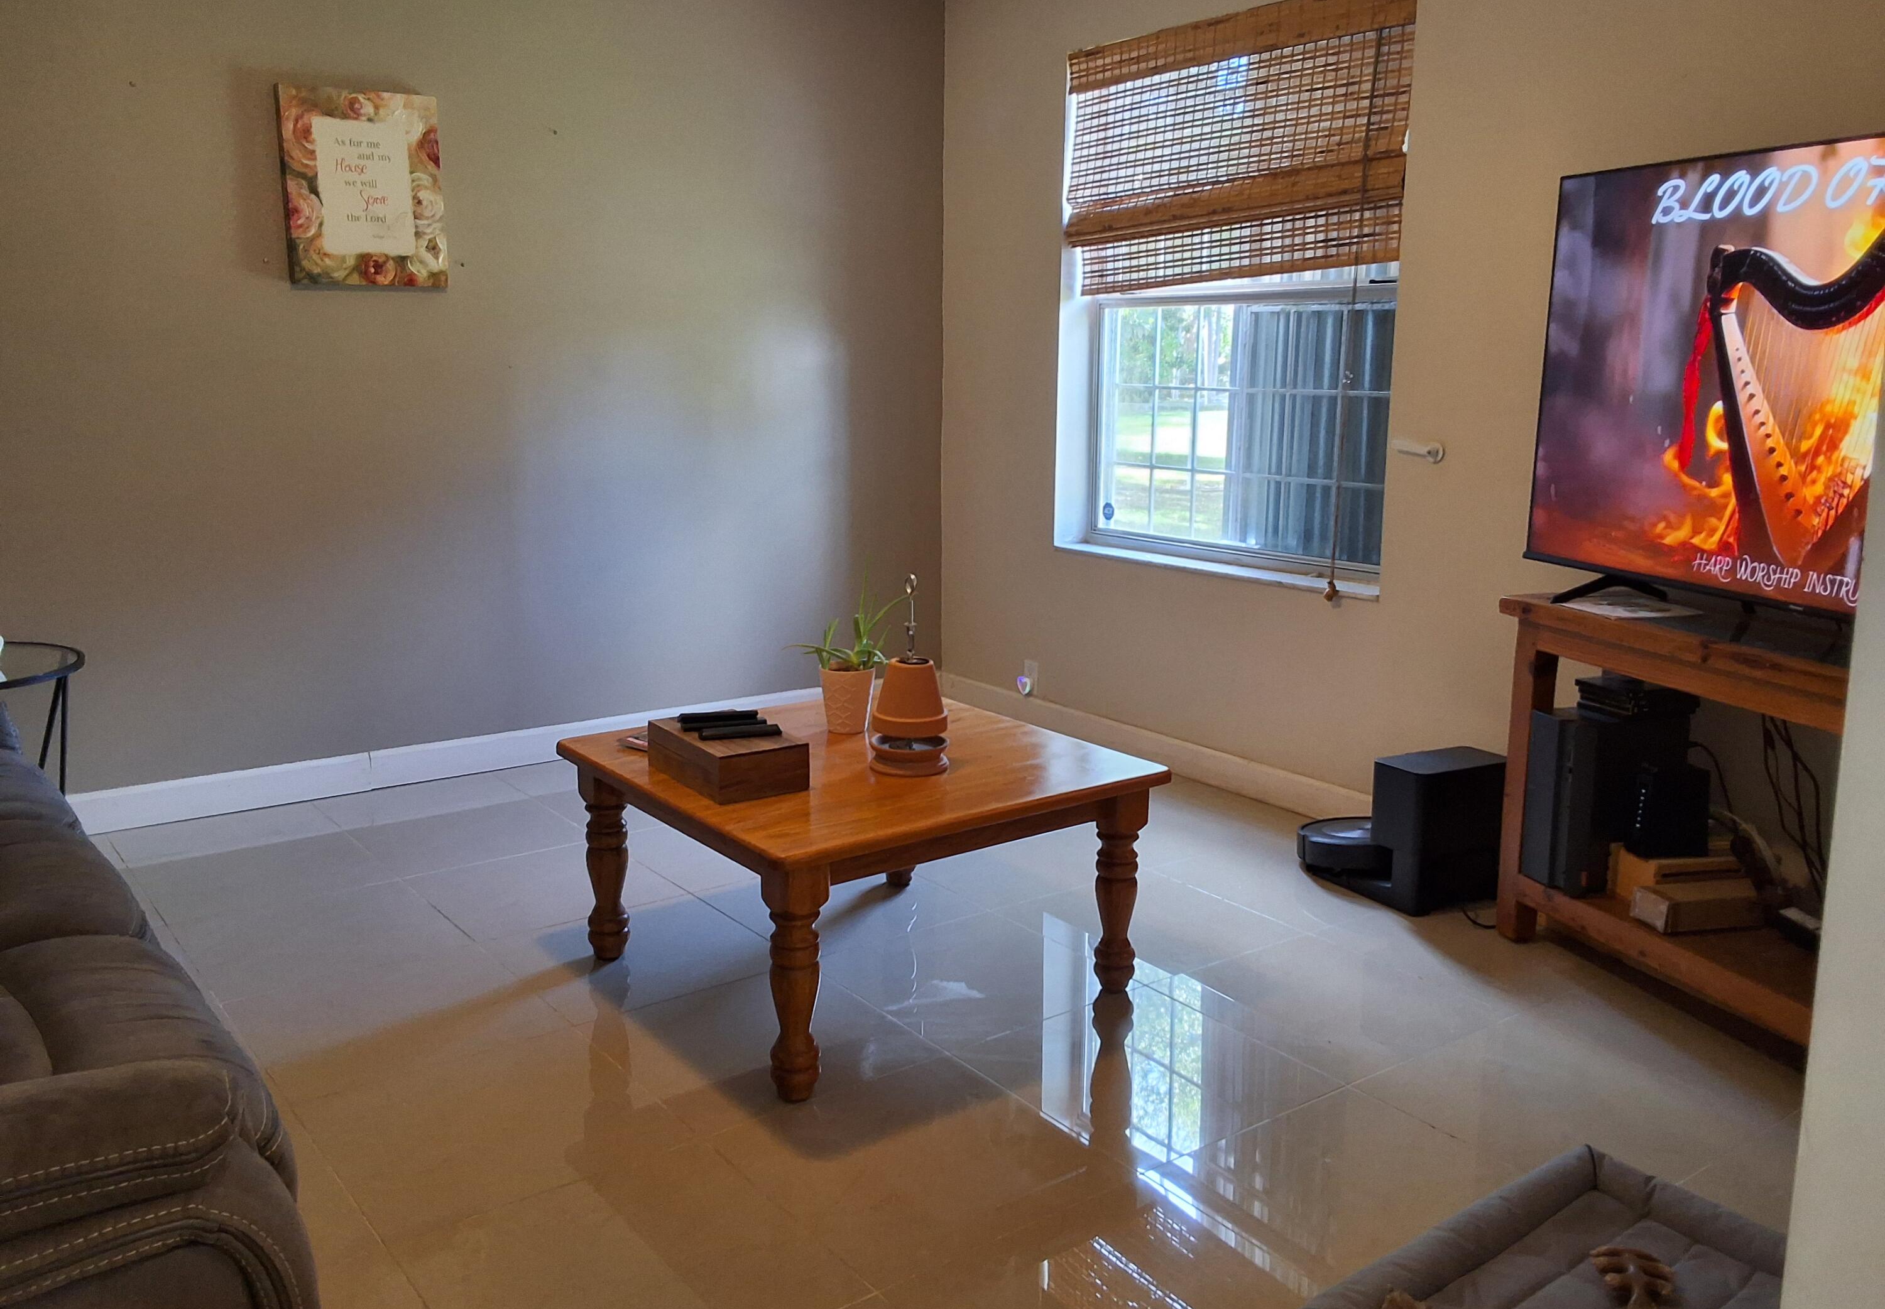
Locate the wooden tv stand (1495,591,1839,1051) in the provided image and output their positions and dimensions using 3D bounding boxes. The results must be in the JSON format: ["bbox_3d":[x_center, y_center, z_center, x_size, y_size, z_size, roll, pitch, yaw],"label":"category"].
[{"bbox_3d":[1.588,0.338,2.914,0.380,0.732,1.150,-4,12,-21],"label":"wooden tv stand"}]

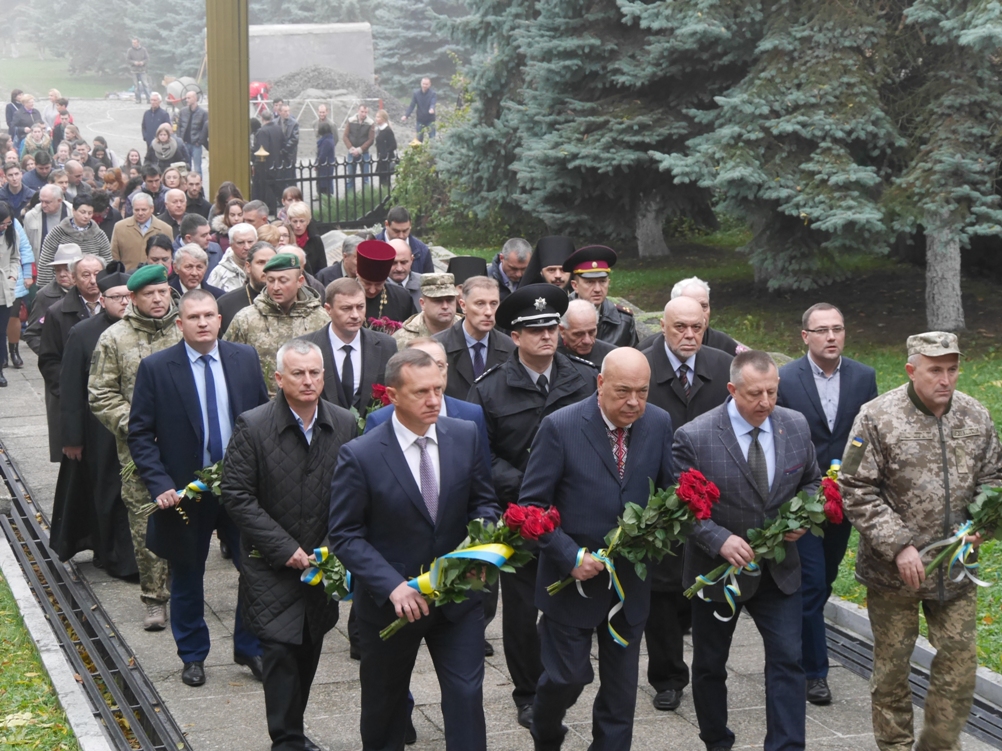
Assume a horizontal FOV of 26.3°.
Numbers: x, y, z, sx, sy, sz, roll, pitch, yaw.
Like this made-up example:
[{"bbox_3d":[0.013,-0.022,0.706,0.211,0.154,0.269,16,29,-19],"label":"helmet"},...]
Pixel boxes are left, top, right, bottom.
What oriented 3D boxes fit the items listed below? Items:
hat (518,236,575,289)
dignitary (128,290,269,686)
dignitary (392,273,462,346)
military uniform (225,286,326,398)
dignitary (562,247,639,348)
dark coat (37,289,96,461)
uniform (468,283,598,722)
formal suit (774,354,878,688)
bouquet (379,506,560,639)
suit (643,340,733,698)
[{"bbox_3d":[0.278,-0.620,12.024,0.280,0.340,0.300,-2,8,-20],"label":"hat"},{"bbox_3d":[-1.373,0.497,9.820,0.660,1.780,0.480,-2,8,-16],"label":"dignitary"},{"bbox_3d":[-0.355,0.310,11.210,0.540,1.698,0.380,-2,8,-16],"label":"dignitary"},{"bbox_3d":[-1.159,0.341,11.235,0.570,1.530,0.380,-2,8,-18],"label":"military uniform"},{"bbox_3d":[0.519,0.216,11.400,0.550,1.800,0.380,-2,8,-16],"label":"dignitary"},{"bbox_3d":[-2.335,-0.006,12.124,0.580,1.000,0.380,-2,8,-19],"label":"dark coat"},{"bbox_3d":[0.144,0.548,8.805,0.580,1.850,0.420,-3,8,-19],"label":"uniform"},{"bbox_3d":[1.459,0.629,9.600,0.500,1.460,0.380,-2,8,-14],"label":"formal suit"},{"bbox_3d":[-0.097,0.624,6.820,0.680,0.220,0.220,-34,15,2],"label":"bouquet"},{"bbox_3d":[0.790,0.549,9.087,0.540,1.775,0.400,-2,8,-13],"label":"suit"}]

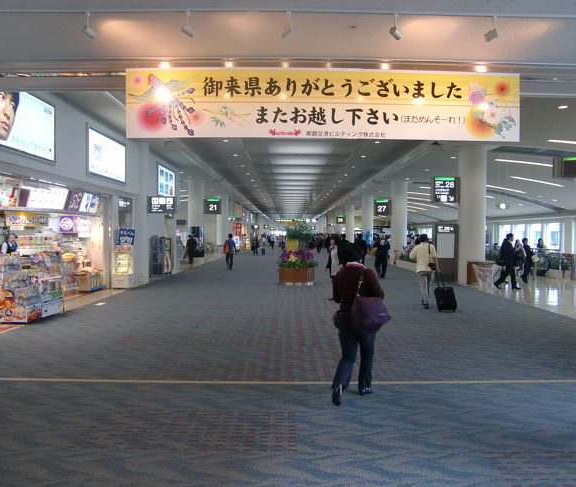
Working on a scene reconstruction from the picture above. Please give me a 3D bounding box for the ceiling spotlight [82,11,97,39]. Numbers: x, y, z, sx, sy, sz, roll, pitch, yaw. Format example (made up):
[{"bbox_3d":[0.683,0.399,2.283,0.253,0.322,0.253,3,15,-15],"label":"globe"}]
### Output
[{"bbox_3d":[-1.737,-1.912,4.600,0.140,0.250,0.090,0,1,-41],"label":"ceiling spotlight"}]

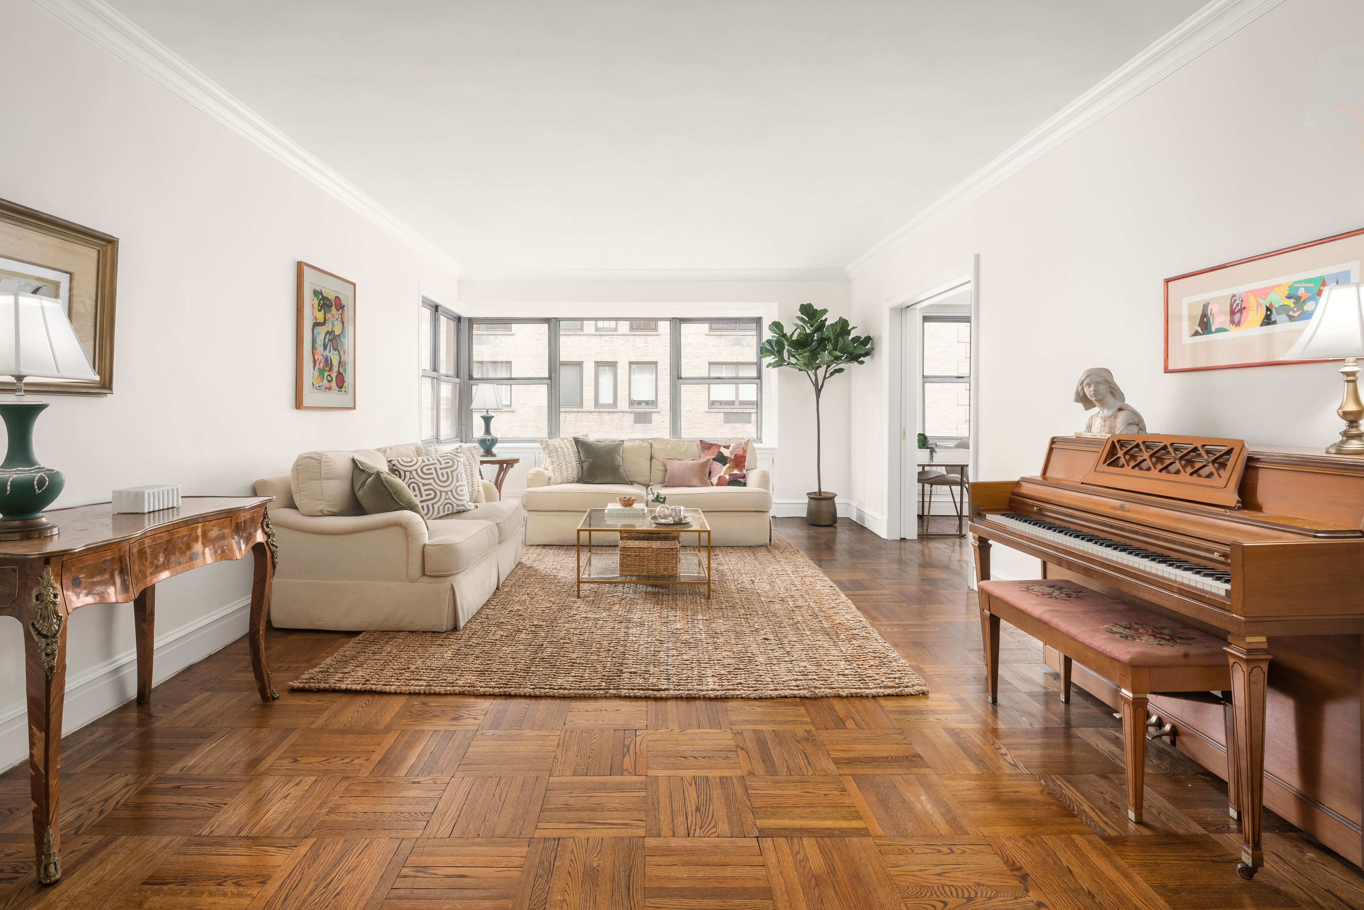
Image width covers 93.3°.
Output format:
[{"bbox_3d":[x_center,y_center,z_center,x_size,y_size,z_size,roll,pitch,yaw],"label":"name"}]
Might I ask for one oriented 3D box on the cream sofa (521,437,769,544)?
[{"bbox_3d":[-0.320,0.312,6.150,2.180,0.920,1.060,0,4,-2],"label":"cream sofa"}]

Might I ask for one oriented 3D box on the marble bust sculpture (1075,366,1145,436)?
[{"bbox_3d":[1.848,-0.229,2.790,0.190,0.310,0.270,-2,4,-27],"label":"marble bust sculpture"}]

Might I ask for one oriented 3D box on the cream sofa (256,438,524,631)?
[{"bbox_3d":[-1.796,0.436,4.265,1.130,0.940,1.530,0,4,-2],"label":"cream sofa"}]

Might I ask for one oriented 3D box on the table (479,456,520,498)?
[{"bbox_3d":[-2.022,0.379,6.620,0.680,0.720,0.600,0,4,-2],"label":"table"}]

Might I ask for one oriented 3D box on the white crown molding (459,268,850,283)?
[{"bbox_3d":[-0.309,-2.001,7.180,4.360,0.130,0.110,0,4,-2],"label":"white crown molding"}]

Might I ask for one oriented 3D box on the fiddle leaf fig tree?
[{"bbox_3d":[1.374,-0.397,6.700,1.070,2.260,0.950,0,4,-2],"label":"fiddle leaf fig tree"}]

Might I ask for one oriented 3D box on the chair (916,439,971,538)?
[{"bbox_3d":[2.688,0.304,6.620,0.580,0.870,0.520,0,4,-2],"label":"chair"}]

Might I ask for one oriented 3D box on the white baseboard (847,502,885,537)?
[{"bbox_3d":[1.879,0.650,6.600,0.030,0.180,1.190,0,4,-2],"label":"white baseboard"}]

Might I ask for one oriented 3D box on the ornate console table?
[{"bbox_3d":[-1.947,0.635,2.170,0.660,0.840,1.120,0,4,-2],"label":"ornate console table"}]

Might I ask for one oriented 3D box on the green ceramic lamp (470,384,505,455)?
[{"bbox_3d":[-2.004,-0.353,6.650,0.350,0.750,0.350,0,4,-2],"label":"green ceramic lamp"}]

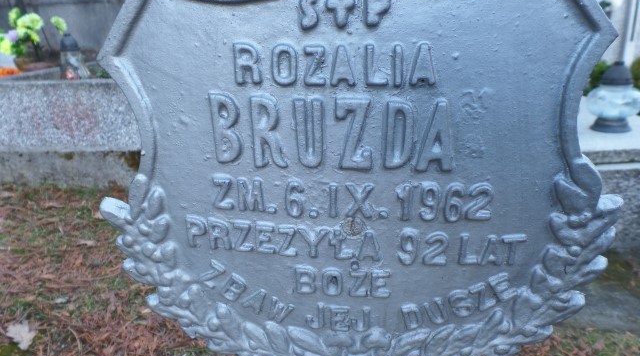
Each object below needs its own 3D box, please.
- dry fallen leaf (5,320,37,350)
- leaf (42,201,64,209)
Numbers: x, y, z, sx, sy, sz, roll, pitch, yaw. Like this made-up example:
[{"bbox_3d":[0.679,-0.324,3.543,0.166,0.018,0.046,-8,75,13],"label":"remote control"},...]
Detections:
[{"bbox_3d":[-0.604,0.319,0.866,0.115,0.015,0.044,15,22,38],"label":"dry fallen leaf"},{"bbox_3d":[-0.970,0.097,1.548,0.095,0.020,0.050,1,17,0],"label":"leaf"}]

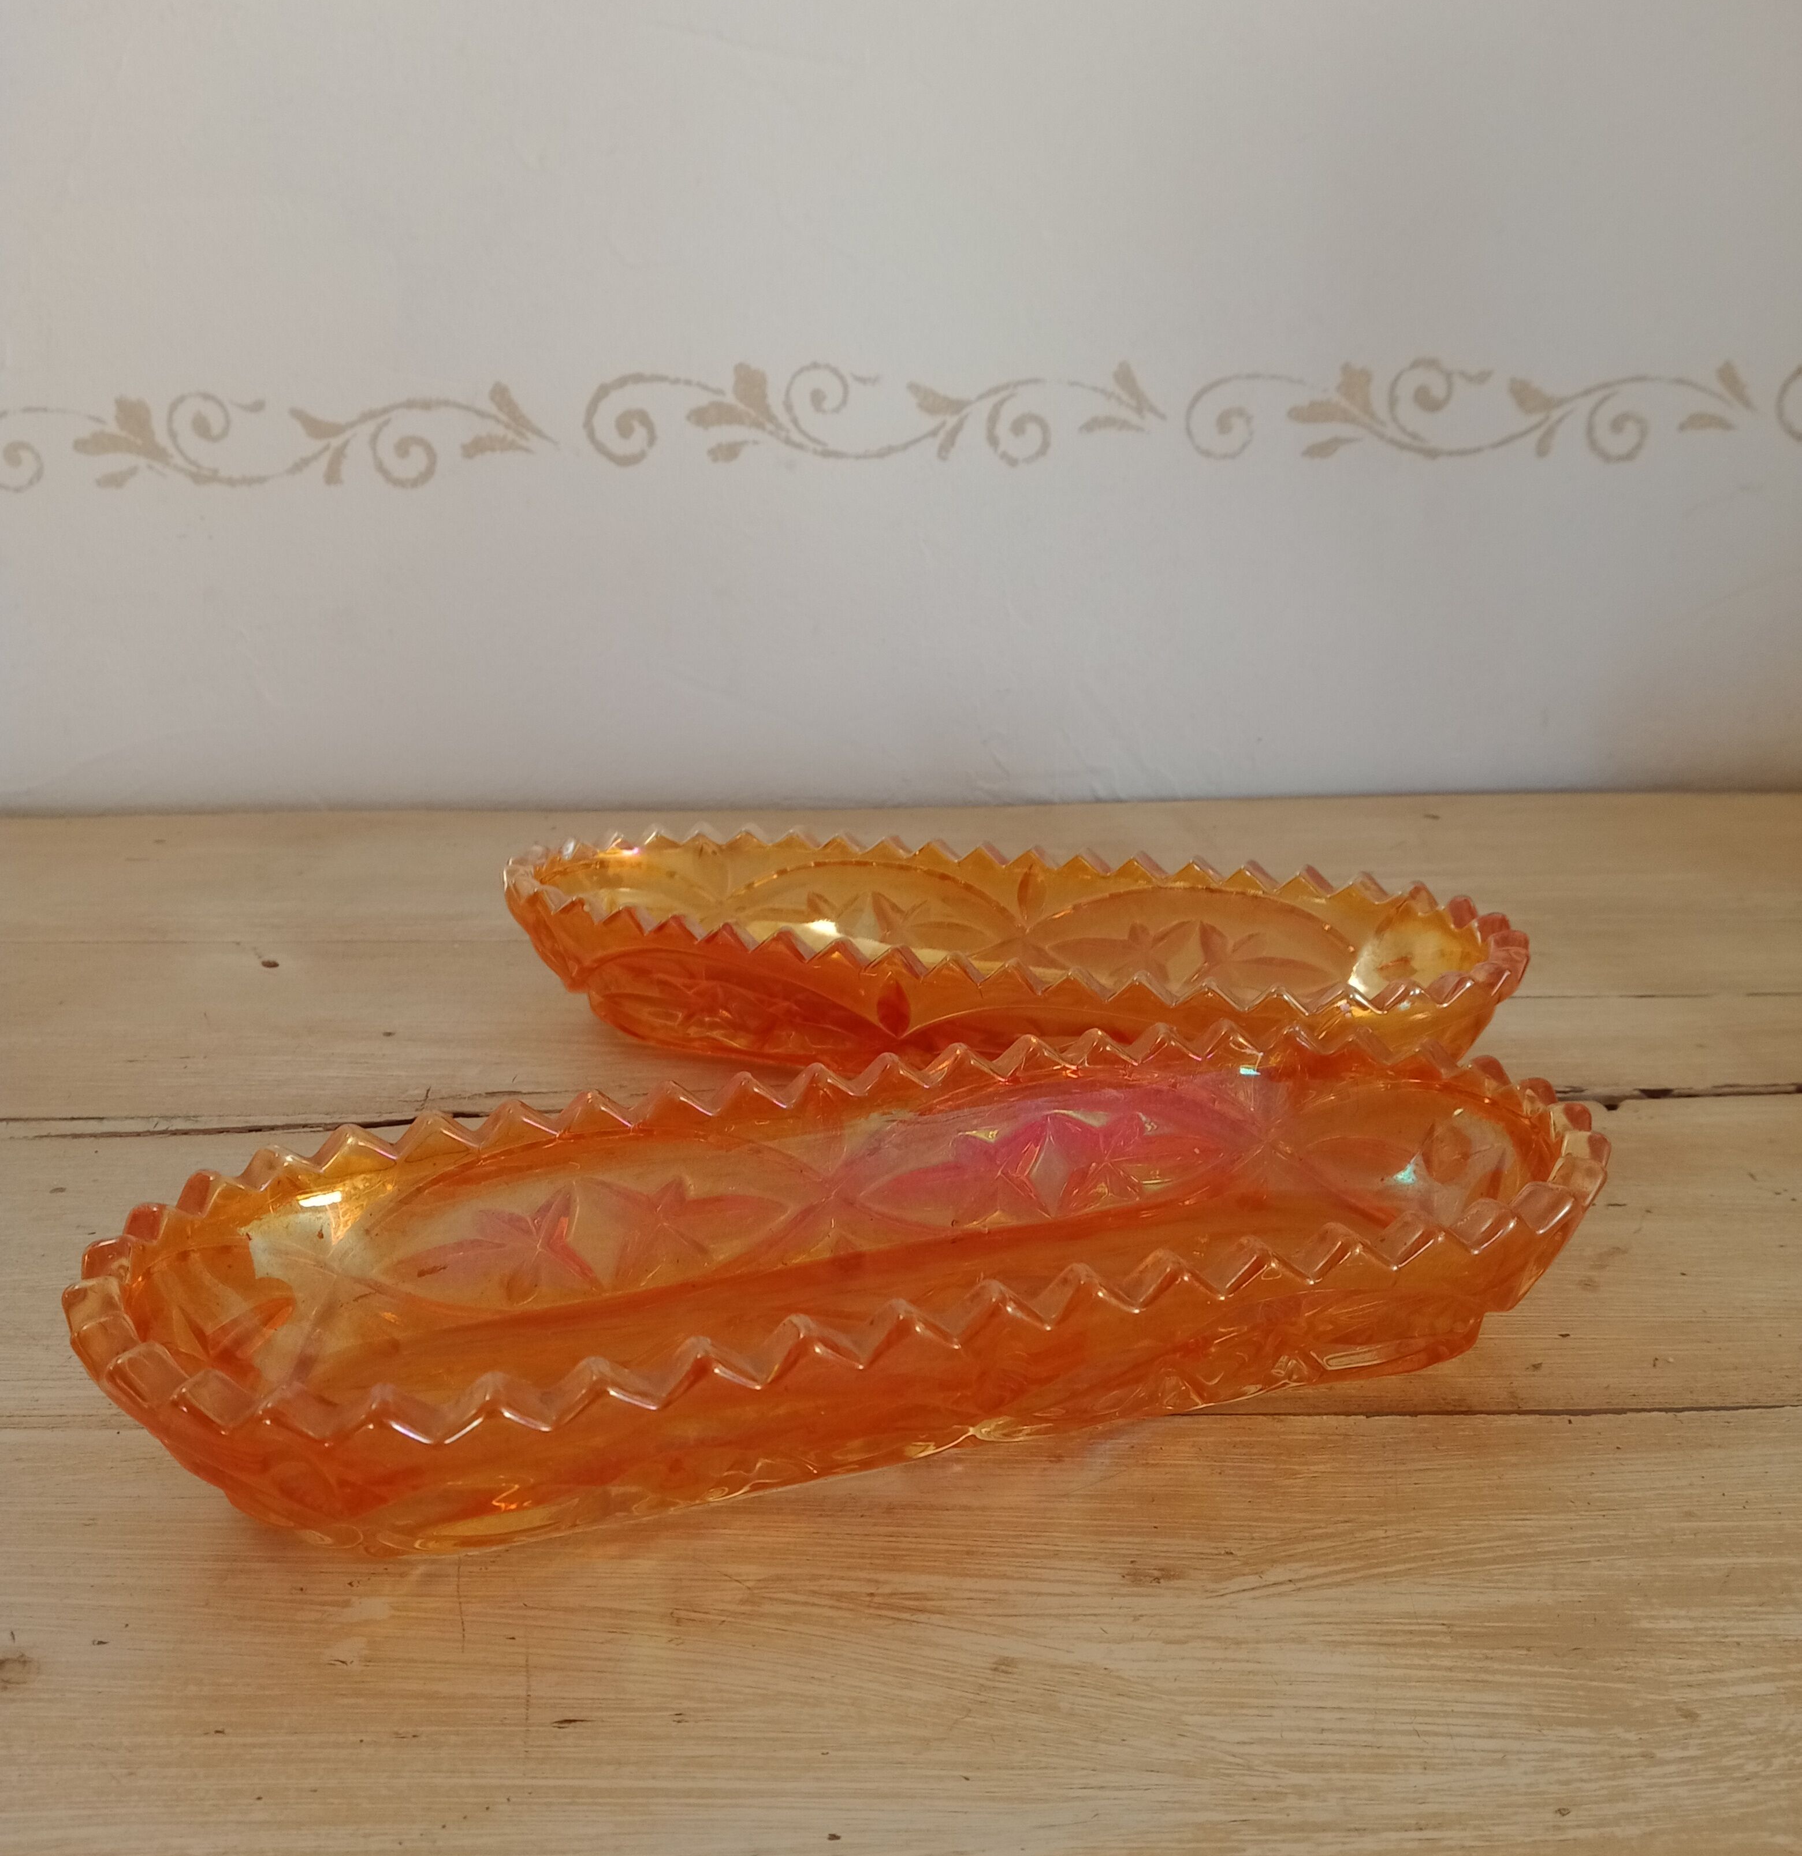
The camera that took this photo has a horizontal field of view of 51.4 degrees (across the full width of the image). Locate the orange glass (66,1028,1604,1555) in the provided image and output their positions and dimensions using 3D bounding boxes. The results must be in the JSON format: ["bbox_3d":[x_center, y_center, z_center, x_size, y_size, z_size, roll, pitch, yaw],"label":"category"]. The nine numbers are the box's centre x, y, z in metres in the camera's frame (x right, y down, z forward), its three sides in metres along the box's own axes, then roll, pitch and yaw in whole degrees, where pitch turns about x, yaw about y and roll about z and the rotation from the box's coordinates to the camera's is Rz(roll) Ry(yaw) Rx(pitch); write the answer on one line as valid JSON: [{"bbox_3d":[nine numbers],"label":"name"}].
[{"bbox_3d":[0.000,0.052,0.285,0.230,0.033,0.089,-6,19,-17],"label":"orange glass"}]

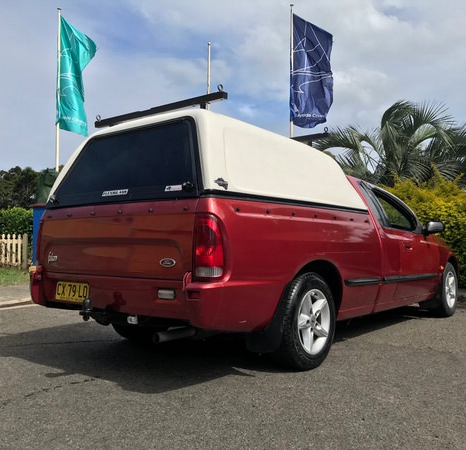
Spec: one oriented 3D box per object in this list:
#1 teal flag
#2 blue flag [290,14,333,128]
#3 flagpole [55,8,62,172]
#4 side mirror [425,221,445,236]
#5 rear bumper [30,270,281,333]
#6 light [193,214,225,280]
[{"bbox_3d":[-3.992,-3.764,12.300,1.030,3.000,0.400,1,-2,-18],"label":"teal flag"},{"bbox_3d":[1.990,-3.890,12.300,1.120,2.880,0.400,0,-2,9],"label":"blue flag"},{"bbox_3d":[-4.414,-2.153,12.178,0.090,6.670,0.090,1,-2,-20],"label":"flagpole"},{"bbox_3d":[2.059,0.039,4.955,0.210,0.160,0.130,-1,-3,40],"label":"side mirror"},{"bbox_3d":[-0.636,0.468,3.237,1.840,0.330,0.680,-1,-3,40],"label":"rear bumper"},{"bbox_3d":[-0.123,0.120,2.546,0.150,0.350,0.120,-1,-3,40],"label":"light"}]

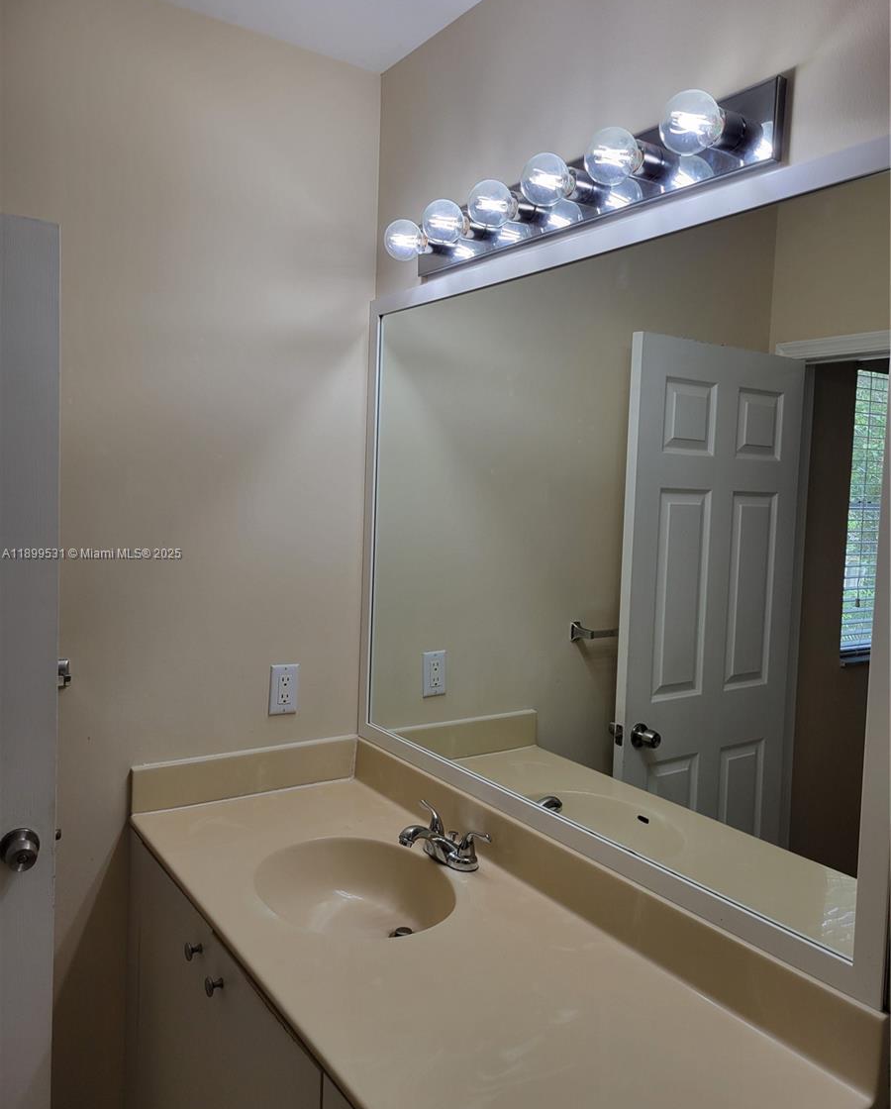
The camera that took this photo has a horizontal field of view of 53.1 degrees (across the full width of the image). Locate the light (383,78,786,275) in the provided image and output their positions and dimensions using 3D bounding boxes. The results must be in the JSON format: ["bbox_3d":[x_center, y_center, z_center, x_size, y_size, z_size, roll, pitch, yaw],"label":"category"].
[{"bbox_3d":[0.151,-0.622,1.539,0.145,0.108,0.900,-1,5,-34],"label":"light"}]

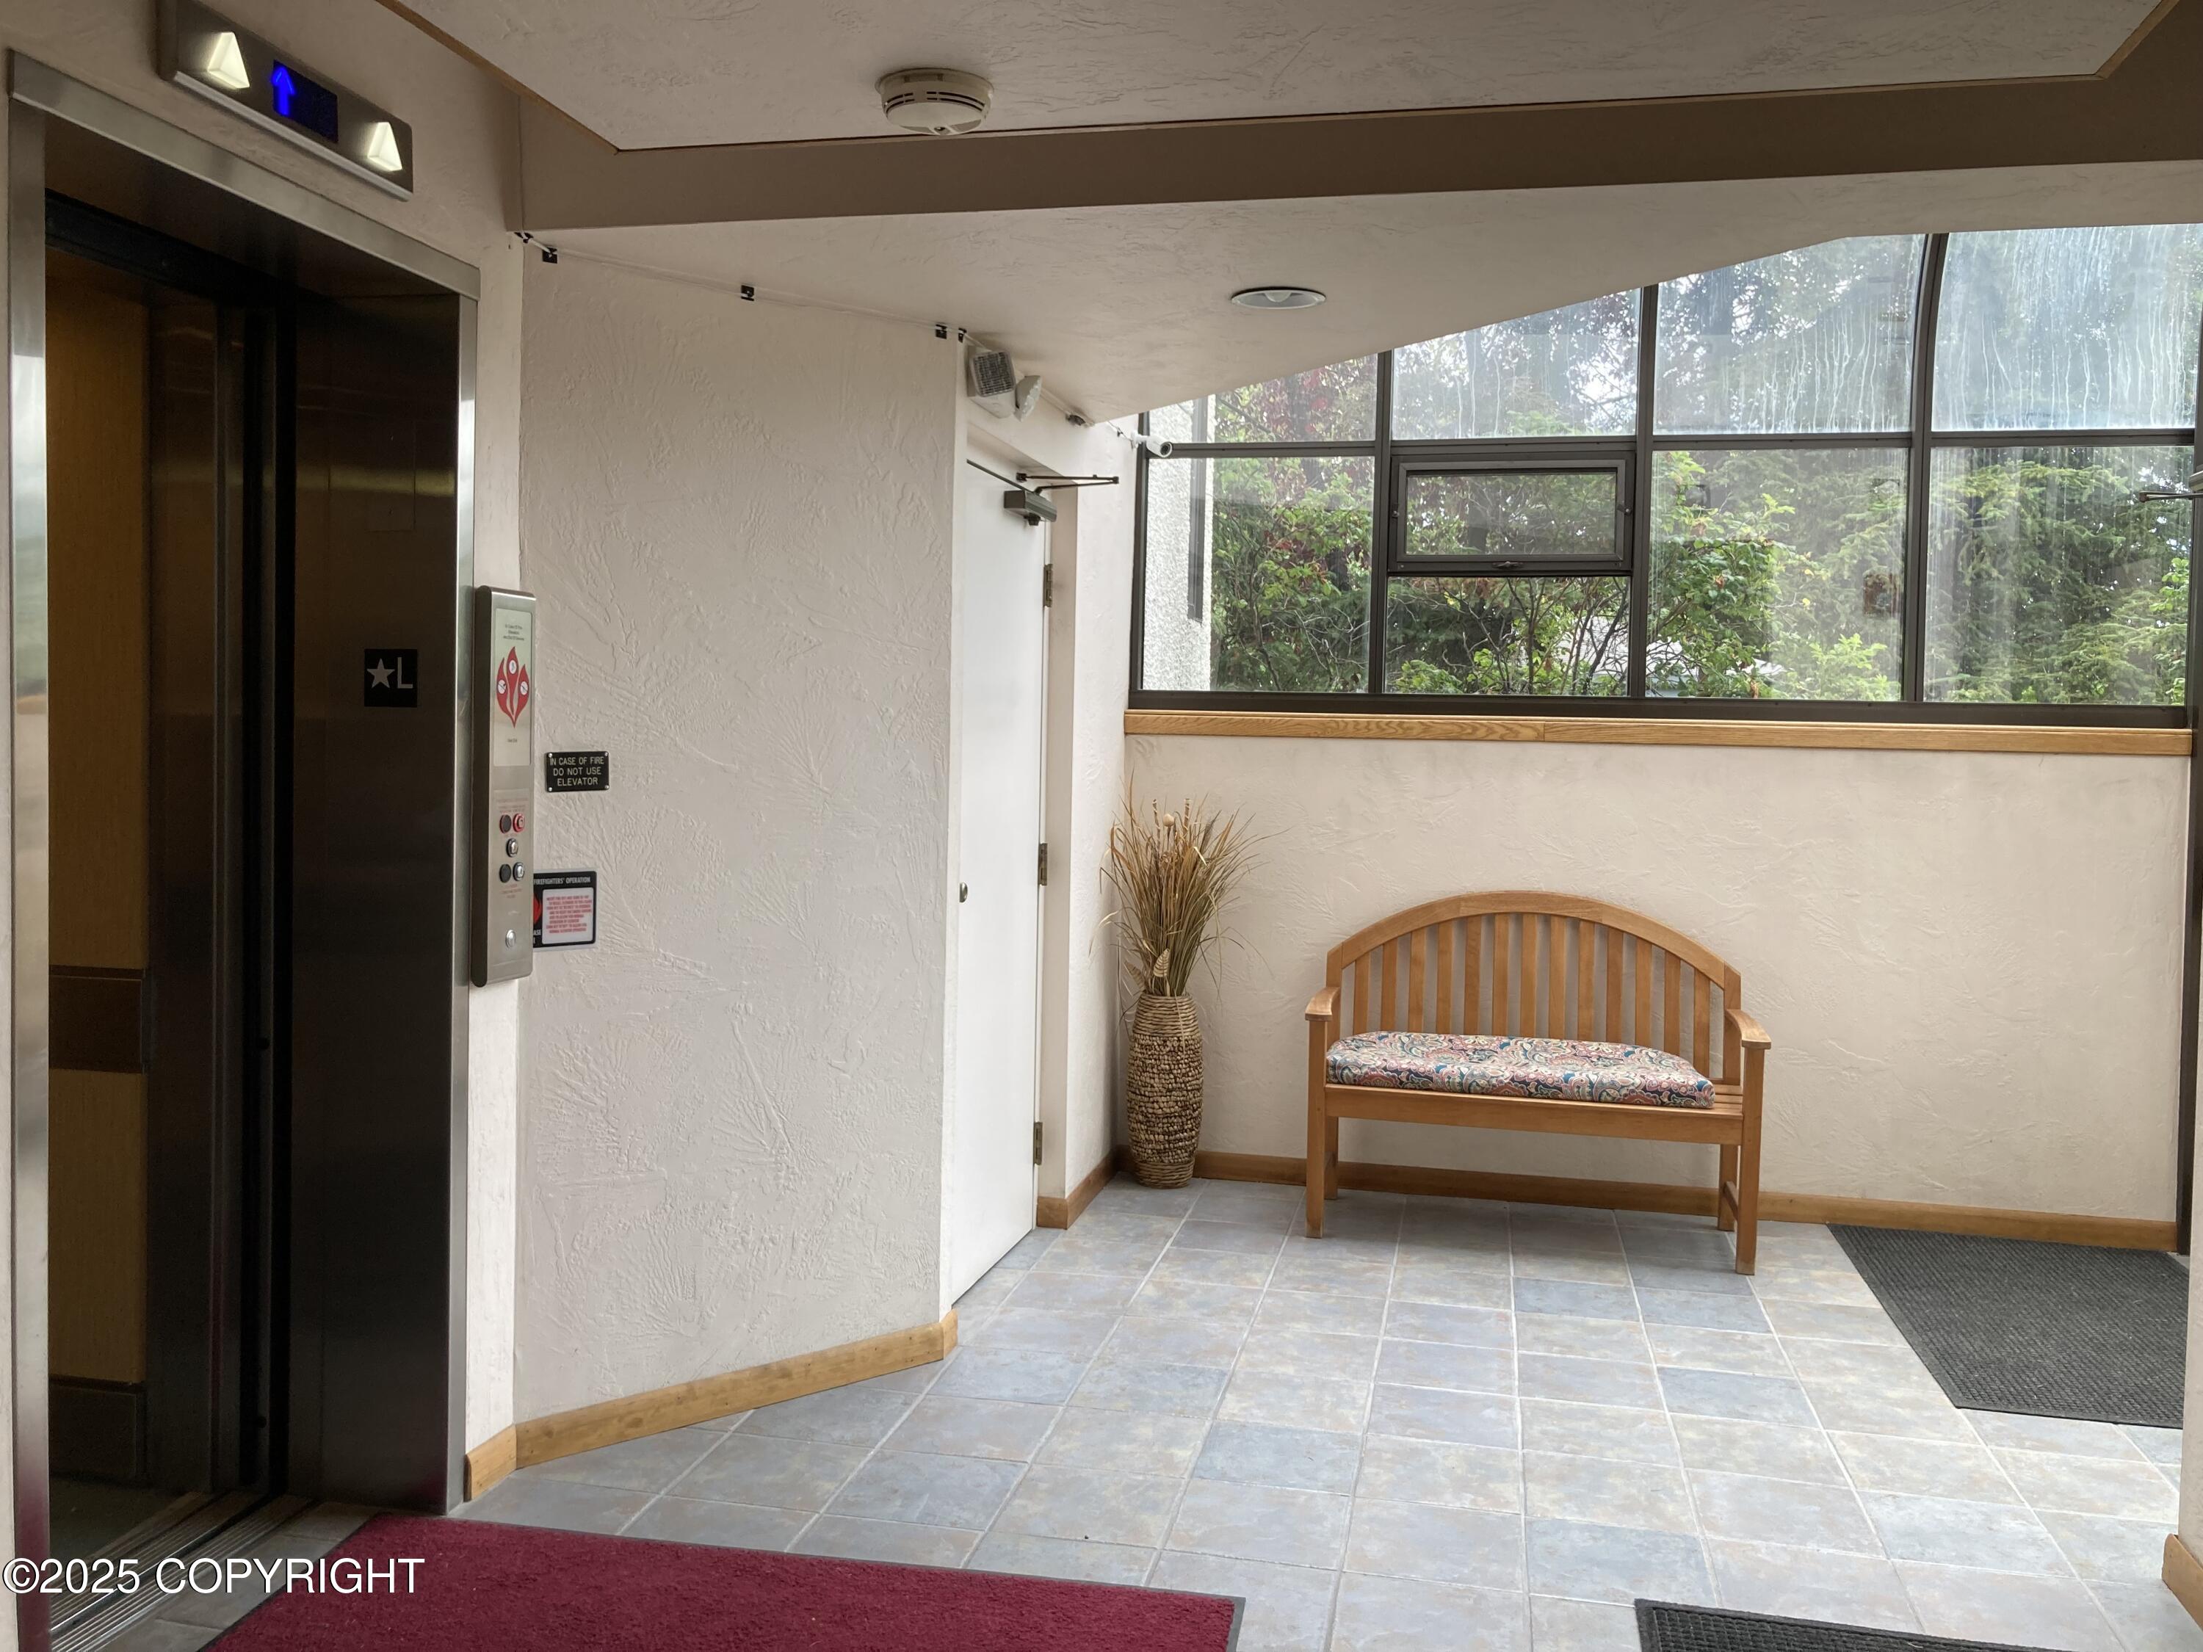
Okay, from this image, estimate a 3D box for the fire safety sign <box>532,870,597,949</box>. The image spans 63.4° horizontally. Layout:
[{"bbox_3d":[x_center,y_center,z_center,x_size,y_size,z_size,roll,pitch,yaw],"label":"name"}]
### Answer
[{"bbox_3d":[-1.013,0.155,3.338,0.145,0.148,0.006,-1,3,-41],"label":"fire safety sign"}]

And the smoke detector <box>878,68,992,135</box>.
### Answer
[{"bbox_3d":[-0.221,-0.956,2.364,0.155,0.043,0.155,1,2,0],"label":"smoke detector"}]

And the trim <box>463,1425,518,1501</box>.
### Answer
[{"bbox_3d":[-1.111,1.161,3.247,0.015,0.085,0.151,2,2,12],"label":"trim"}]

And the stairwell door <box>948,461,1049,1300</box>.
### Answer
[{"bbox_3d":[-0.295,0.136,4.601,0.052,2.039,0.915,2,2,12],"label":"stairwell door"}]

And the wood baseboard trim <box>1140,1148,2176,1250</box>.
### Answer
[{"bbox_3d":[1.598,1.143,5.516,3.129,0.088,0.022,2,2,12],"label":"wood baseboard trim"}]

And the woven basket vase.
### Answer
[{"bbox_3d":[0.206,0.842,5.685,0.238,0.607,0.238,2,2,12],"label":"woven basket vase"}]

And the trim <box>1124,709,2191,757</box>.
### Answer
[{"bbox_3d":[1.610,-0.288,5.466,3.121,0.080,0.040,2,2,12],"label":"trim"}]

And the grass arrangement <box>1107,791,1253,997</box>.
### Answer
[{"bbox_3d":[0.240,0.230,5.539,0.468,0.638,0.400,2,2,12],"label":"grass arrangement"}]

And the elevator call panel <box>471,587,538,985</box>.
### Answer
[{"bbox_3d":[-1.077,-0.071,3.223,0.034,0.700,0.151,2,2,12],"label":"elevator call panel"}]

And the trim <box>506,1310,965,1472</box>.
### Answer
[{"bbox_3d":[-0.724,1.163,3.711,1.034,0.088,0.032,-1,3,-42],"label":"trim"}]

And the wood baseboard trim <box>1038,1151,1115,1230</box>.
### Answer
[{"bbox_3d":[-0.061,1.105,5.488,0.081,0.088,0.728,2,2,12],"label":"wood baseboard trim"}]

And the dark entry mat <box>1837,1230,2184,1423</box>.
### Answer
[{"bbox_3d":[2.454,1.233,4.480,0.924,0.009,1.540,2,2,12],"label":"dark entry mat"}]

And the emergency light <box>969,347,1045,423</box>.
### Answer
[{"bbox_3d":[-0.219,-1.014,4.113,0.102,0.134,0.284,2,2,13],"label":"emergency light"}]

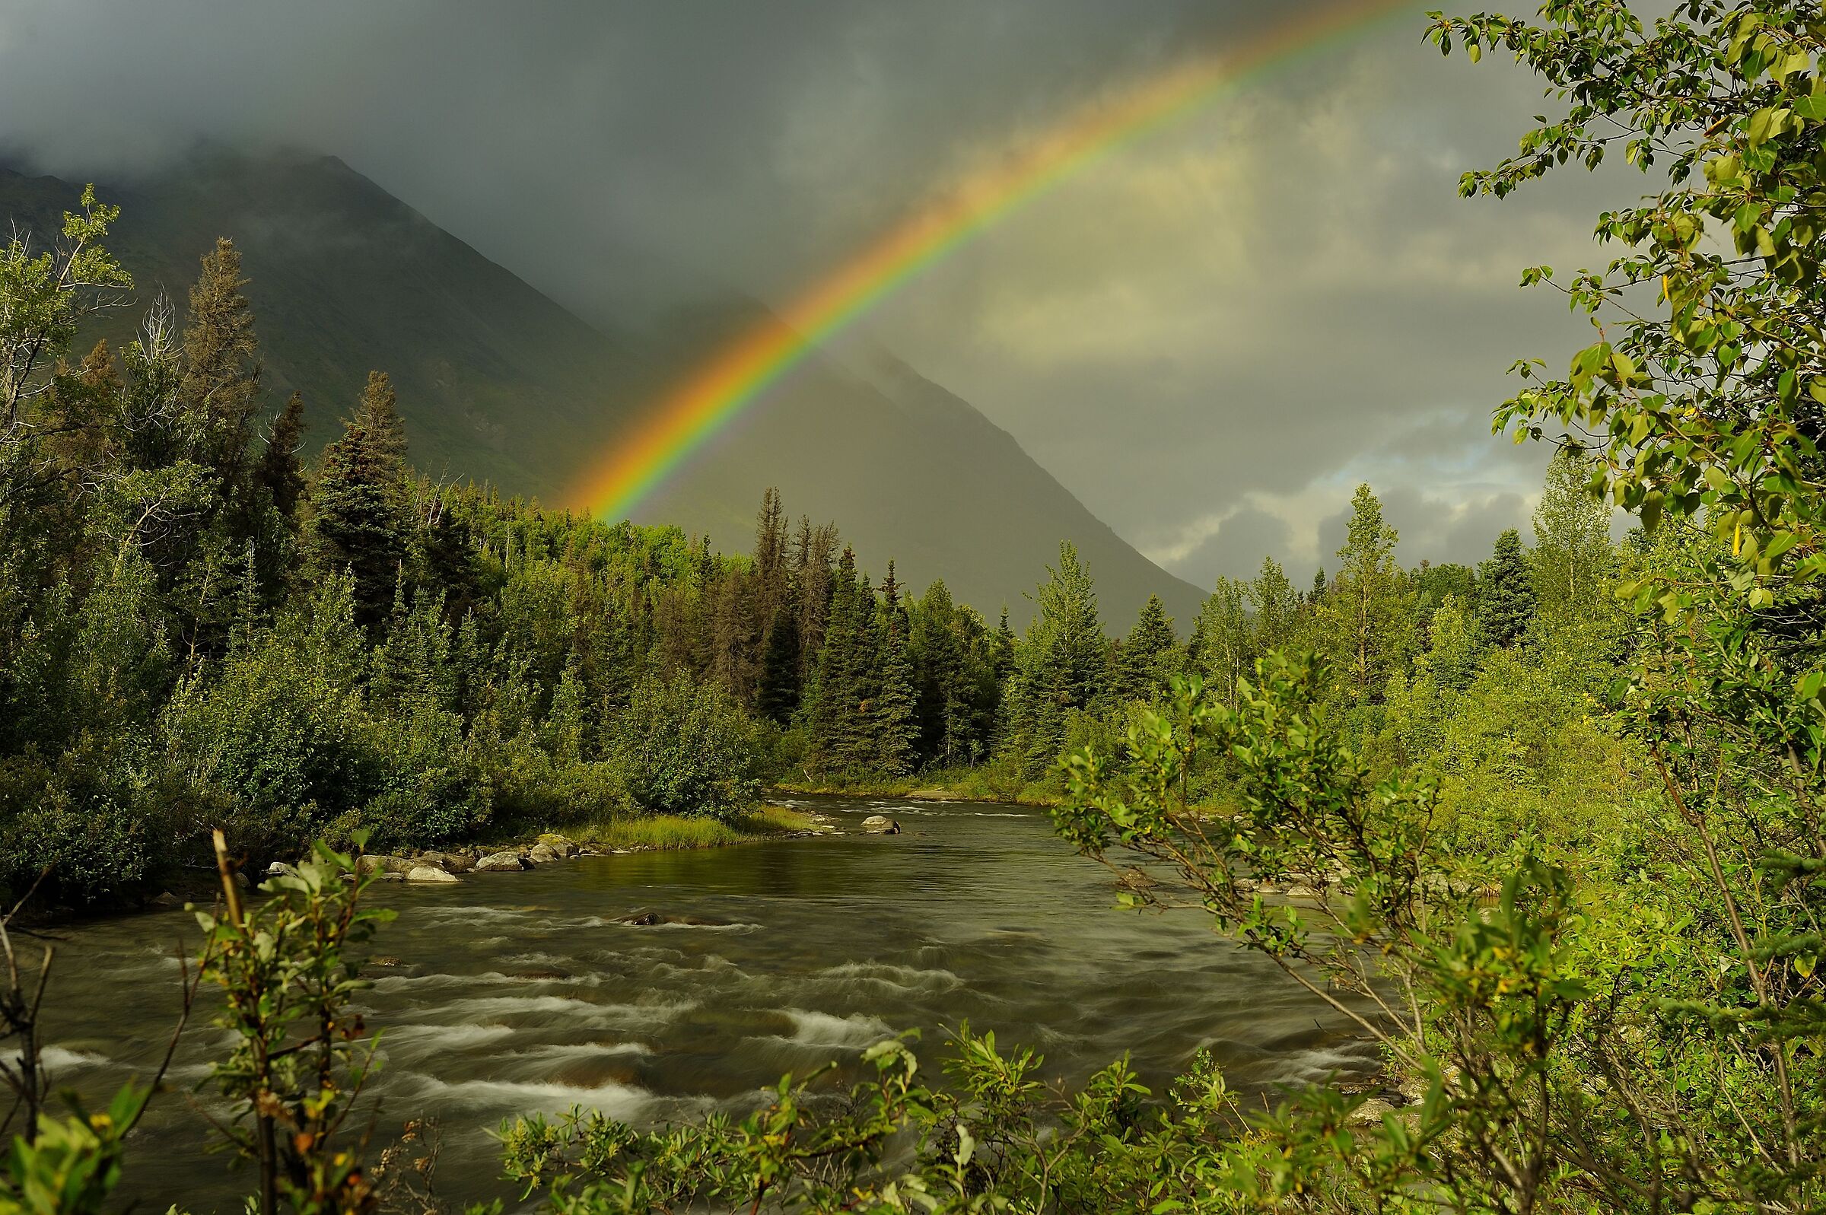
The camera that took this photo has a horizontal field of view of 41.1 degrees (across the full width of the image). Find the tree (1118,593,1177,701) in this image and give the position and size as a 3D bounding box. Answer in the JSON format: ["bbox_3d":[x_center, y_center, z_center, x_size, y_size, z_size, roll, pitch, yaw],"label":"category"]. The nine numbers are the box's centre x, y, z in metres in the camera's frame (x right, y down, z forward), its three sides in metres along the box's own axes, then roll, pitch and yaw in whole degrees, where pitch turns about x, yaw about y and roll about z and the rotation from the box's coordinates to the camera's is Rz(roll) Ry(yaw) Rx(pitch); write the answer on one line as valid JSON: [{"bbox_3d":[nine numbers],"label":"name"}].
[{"bbox_3d":[8.050,2.510,83.000,2.730,5.930,2.730,0,-1,0],"label":"tree"}]

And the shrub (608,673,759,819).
[{"bbox_3d":[-5.290,3.180,56.000,3.450,3.380,3.450,0,-1,0],"label":"shrub"}]

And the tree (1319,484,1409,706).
[{"bbox_3d":[12.230,0.700,66.000,2.440,8.080,2.440,0,-1,0],"label":"tree"}]

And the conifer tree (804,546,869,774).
[{"bbox_3d":[-2.570,1.830,82.000,2.310,7.740,2.310,0,-1,0],"label":"conifer tree"}]

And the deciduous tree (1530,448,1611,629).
[{"bbox_3d":[16.780,0.290,62.000,2.180,8.680,2.180,0,-1,0],"label":"deciduous tree"}]

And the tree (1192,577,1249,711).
[{"bbox_3d":[9.480,2.110,75.000,1.930,6.110,1.930,0,-1,0],"label":"tree"}]

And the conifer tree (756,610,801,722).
[{"bbox_3d":[-4.630,2.760,84.000,1.820,5.560,1.820,0,-1,0],"label":"conifer tree"}]

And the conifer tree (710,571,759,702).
[{"bbox_3d":[-5.930,2.090,80.000,1.880,6.660,1.880,0,-1,0],"label":"conifer tree"}]

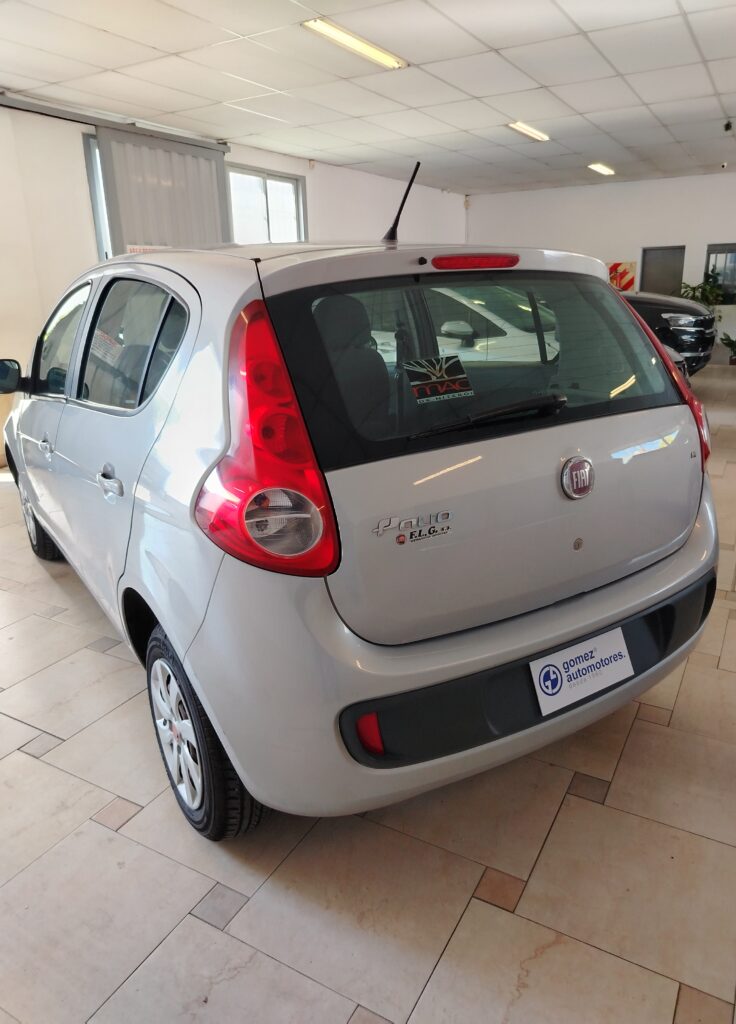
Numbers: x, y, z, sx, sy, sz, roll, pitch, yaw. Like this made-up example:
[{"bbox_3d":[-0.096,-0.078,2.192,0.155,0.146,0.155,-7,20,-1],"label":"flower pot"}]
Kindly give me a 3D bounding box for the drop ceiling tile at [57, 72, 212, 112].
[{"bbox_3d":[-1.778,-3.335,5.643,0.607,0.020,1.215,8,20,28],"label":"drop ceiling tile"}]

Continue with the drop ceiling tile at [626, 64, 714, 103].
[{"bbox_3d":[2.549,-3.580,5.940,0.607,0.020,1.215,8,20,28],"label":"drop ceiling tile"}]

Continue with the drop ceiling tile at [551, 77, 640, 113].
[{"bbox_3d":[2.048,-3.699,6.304,0.605,0.020,1.210,8,20,28],"label":"drop ceiling tile"}]

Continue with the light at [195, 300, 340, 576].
[{"bbox_3d":[-0.219,-0.136,1.366,0.253,0.520,0.316,-8,19,-19],"label":"light"}]

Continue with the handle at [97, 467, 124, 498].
[{"bbox_3d":[-0.658,-0.071,1.812,0.045,0.050,0.180,-13,21,-31],"label":"handle"}]

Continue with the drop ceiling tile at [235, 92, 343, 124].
[{"bbox_3d":[-0.675,-3.657,6.459,0.605,0.020,1.210,8,20,28],"label":"drop ceiling tile"}]

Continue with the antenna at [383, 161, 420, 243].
[{"bbox_3d":[0.092,-0.821,1.897,0.035,0.235,0.050,-13,58,-30],"label":"antenna"}]

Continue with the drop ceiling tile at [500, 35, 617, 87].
[{"bbox_3d":[1.450,-3.354,5.298,0.605,0.020,1.210,8,20,28],"label":"drop ceiling tile"}]

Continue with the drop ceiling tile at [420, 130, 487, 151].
[{"bbox_3d":[1.050,-4.220,8.081,0.607,0.020,1.215,8,20,28],"label":"drop ceiling tile"}]

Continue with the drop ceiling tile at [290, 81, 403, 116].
[{"bbox_3d":[-0.138,-3.531,6.076,0.607,0.020,1.215,8,20,28],"label":"drop ceiling tile"}]

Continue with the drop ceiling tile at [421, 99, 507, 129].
[{"bbox_3d":[0.986,-3.850,6.884,0.605,0.020,1.210,8,20,28],"label":"drop ceiling tile"}]

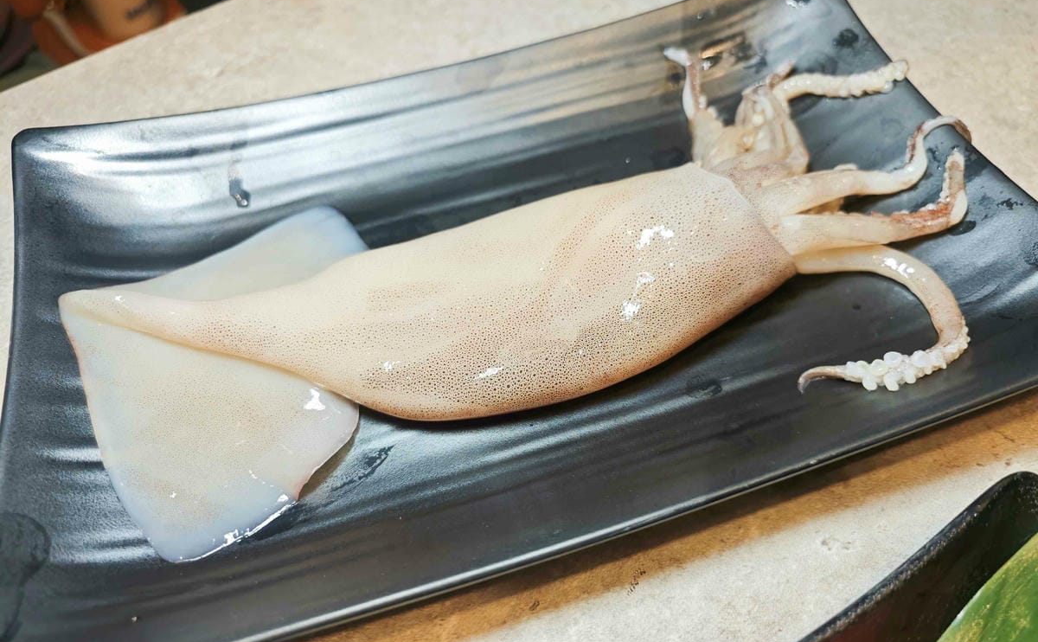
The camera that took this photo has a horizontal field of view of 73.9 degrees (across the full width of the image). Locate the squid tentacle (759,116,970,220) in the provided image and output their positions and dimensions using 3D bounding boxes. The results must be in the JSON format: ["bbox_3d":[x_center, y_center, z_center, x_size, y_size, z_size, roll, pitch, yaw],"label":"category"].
[{"bbox_3d":[0.122,-0.053,0.240,0.094,0.013,0.021,-22,59,-11],"label":"squid tentacle"}]

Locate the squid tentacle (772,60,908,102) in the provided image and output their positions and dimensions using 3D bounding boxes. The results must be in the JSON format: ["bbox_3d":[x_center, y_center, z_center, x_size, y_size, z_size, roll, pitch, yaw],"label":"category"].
[{"bbox_3d":[0.125,-0.093,0.269,0.053,0.010,0.010,-3,57,1],"label":"squid tentacle"}]

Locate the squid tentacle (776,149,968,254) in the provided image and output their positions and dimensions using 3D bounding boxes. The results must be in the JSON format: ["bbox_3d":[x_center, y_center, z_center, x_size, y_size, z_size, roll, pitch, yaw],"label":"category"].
[{"bbox_3d":[0.124,-0.036,0.232,0.084,0.010,0.026,-22,59,-11],"label":"squid tentacle"}]

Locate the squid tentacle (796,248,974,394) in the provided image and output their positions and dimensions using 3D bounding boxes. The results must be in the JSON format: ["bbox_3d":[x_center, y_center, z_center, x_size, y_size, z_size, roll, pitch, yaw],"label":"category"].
[{"bbox_3d":[0.109,-0.003,0.216,0.049,0.012,0.048,-2,57,2],"label":"squid tentacle"}]

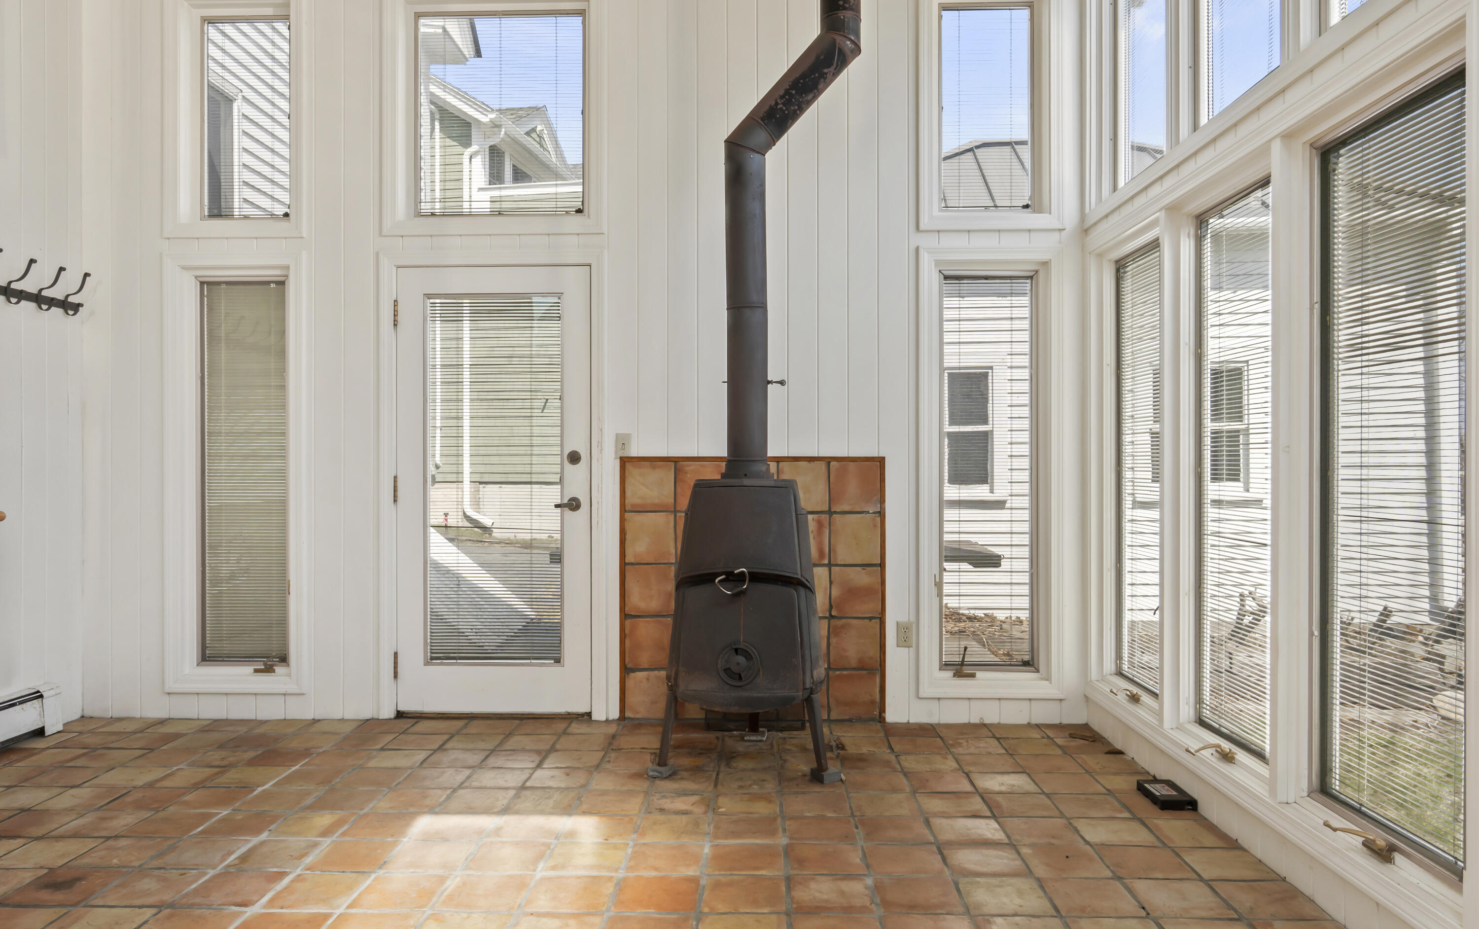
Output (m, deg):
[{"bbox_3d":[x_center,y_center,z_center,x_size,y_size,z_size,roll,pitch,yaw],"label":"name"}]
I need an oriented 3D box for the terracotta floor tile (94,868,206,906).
[{"bbox_3d":[-1.621,1.172,2.712,0.219,0.013,0.226,0,0,1],"label":"terracotta floor tile"}]

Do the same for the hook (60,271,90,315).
[{"bbox_3d":[-2.880,-0.742,4.290,0.090,0.190,0.030,0,0,1],"label":"hook"}]

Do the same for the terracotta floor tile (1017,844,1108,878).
[{"bbox_3d":[0.938,1.159,2.854,0.216,0.020,0.221,0,0,1],"label":"terracotta floor tile"}]

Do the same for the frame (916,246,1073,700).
[{"bbox_3d":[1.128,0.037,4.427,0.655,2.010,0.130,0,0,1],"label":"frame"}]

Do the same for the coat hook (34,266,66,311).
[{"bbox_3d":[-2.937,-0.749,4.211,0.110,0.191,0.022,0,0,1],"label":"coat hook"}]

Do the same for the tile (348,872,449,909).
[{"bbox_3d":[-0.911,1.160,2.662,0.216,0.020,0.221,0,0,1],"label":"tile"}]

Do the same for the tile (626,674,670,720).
[{"bbox_3d":[-0.399,1.036,4.412,0.221,0.210,0.013,0,0,1],"label":"tile"}]

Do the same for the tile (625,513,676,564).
[{"bbox_3d":[-0.389,0.322,4.322,0.218,0.219,0.013,0,0,2],"label":"tile"}]

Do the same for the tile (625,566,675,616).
[{"bbox_3d":[-0.400,0.567,4.431,0.224,0.224,0.020,0,0,1],"label":"tile"}]

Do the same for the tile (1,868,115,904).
[{"bbox_3d":[-1.839,1.161,2.694,0.216,0.020,0.221,0,0,1],"label":"tile"}]

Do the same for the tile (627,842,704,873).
[{"bbox_3d":[-0.215,1.170,2.914,0.218,0.013,0.219,0,0,1],"label":"tile"}]

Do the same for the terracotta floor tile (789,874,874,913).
[{"bbox_3d":[0.239,1.128,2.572,0.211,0.015,0.208,0,0,1],"label":"terracotta floor tile"}]

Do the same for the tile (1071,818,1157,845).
[{"bbox_3d":[1.190,1.168,3.118,0.217,0.013,0.223,0,0,1],"label":"tile"}]

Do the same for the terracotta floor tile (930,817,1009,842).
[{"bbox_3d":[0.699,1.126,3.015,0.209,0.015,0.201,0,0,1],"label":"terracotta floor tile"}]

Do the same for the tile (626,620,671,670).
[{"bbox_3d":[-0.401,0.806,4.430,0.222,0.217,0.020,0,0,1],"label":"tile"}]

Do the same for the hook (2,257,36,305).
[{"bbox_3d":[-2.939,-0.749,4.040,0.114,0.191,0.022,0,0,1],"label":"hook"}]

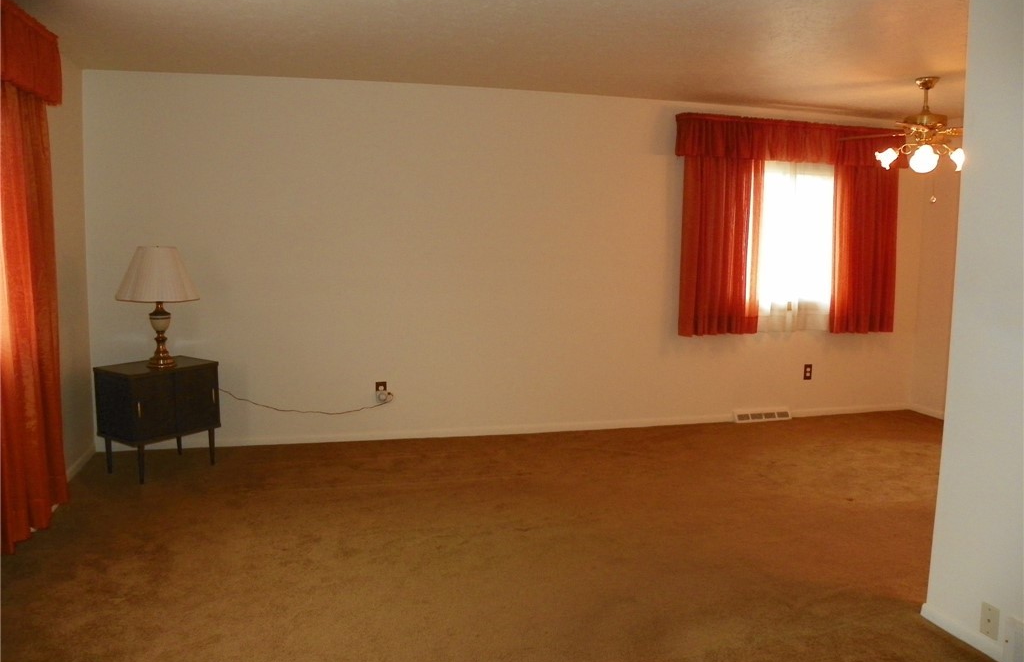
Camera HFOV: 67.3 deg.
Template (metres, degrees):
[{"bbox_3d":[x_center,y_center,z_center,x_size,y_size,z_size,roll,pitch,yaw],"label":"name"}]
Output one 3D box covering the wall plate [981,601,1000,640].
[{"bbox_3d":[1.643,0.999,2.643,0.007,0.112,0.072,-1,7,-14],"label":"wall plate"}]

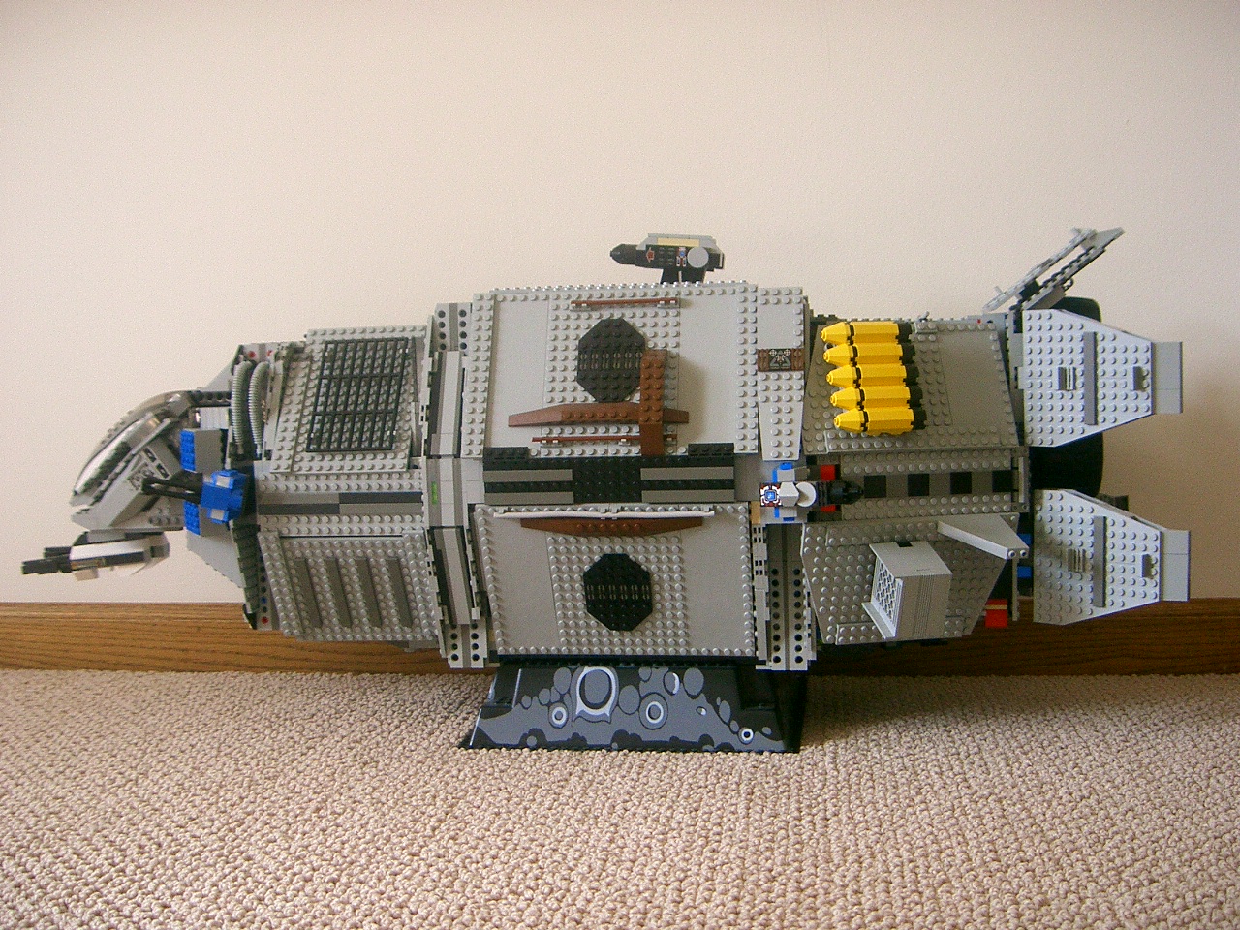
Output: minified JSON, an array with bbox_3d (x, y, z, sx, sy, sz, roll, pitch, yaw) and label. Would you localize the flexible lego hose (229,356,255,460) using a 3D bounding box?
[{"bbox_3d":[-0.290,-0.043,1.073,0.009,0.077,0.021,0,-13,9],"label":"flexible lego hose"}]

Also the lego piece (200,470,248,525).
[{"bbox_3d":[-0.290,0.024,1.022,0.025,0.036,0.024,9,5,8],"label":"lego piece"}]

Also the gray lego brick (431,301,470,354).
[{"bbox_3d":[-0.124,-0.102,1.038,0.026,0.037,0.010,0,4,9],"label":"gray lego brick"}]

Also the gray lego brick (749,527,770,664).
[{"bbox_3d":[0.101,0.091,0.996,0.011,0.113,0.011,-1,28,9],"label":"gray lego brick"}]

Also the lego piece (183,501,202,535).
[{"bbox_3d":[-0.335,0.039,1.095,0.007,0.029,0.030,-4,5,-34],"label":"lego piece"}]

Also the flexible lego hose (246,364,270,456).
[{"bbox_3d":[-0.276,-0.043,1.069,0.009,0.075,0.022,0,-13,9],"label":"flexible lego hose"}]

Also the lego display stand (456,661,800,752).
[{"bbox_3d":[0.022,0.173,1.160,0.256,0.059,0.250,0,4,8],"label":"lego display stand"}]

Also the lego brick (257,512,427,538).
[{"bbox_3d":[-0.209,0.046,1.048,0.129,0.017,0.006,0,4,9],"label":"lego brick"}]

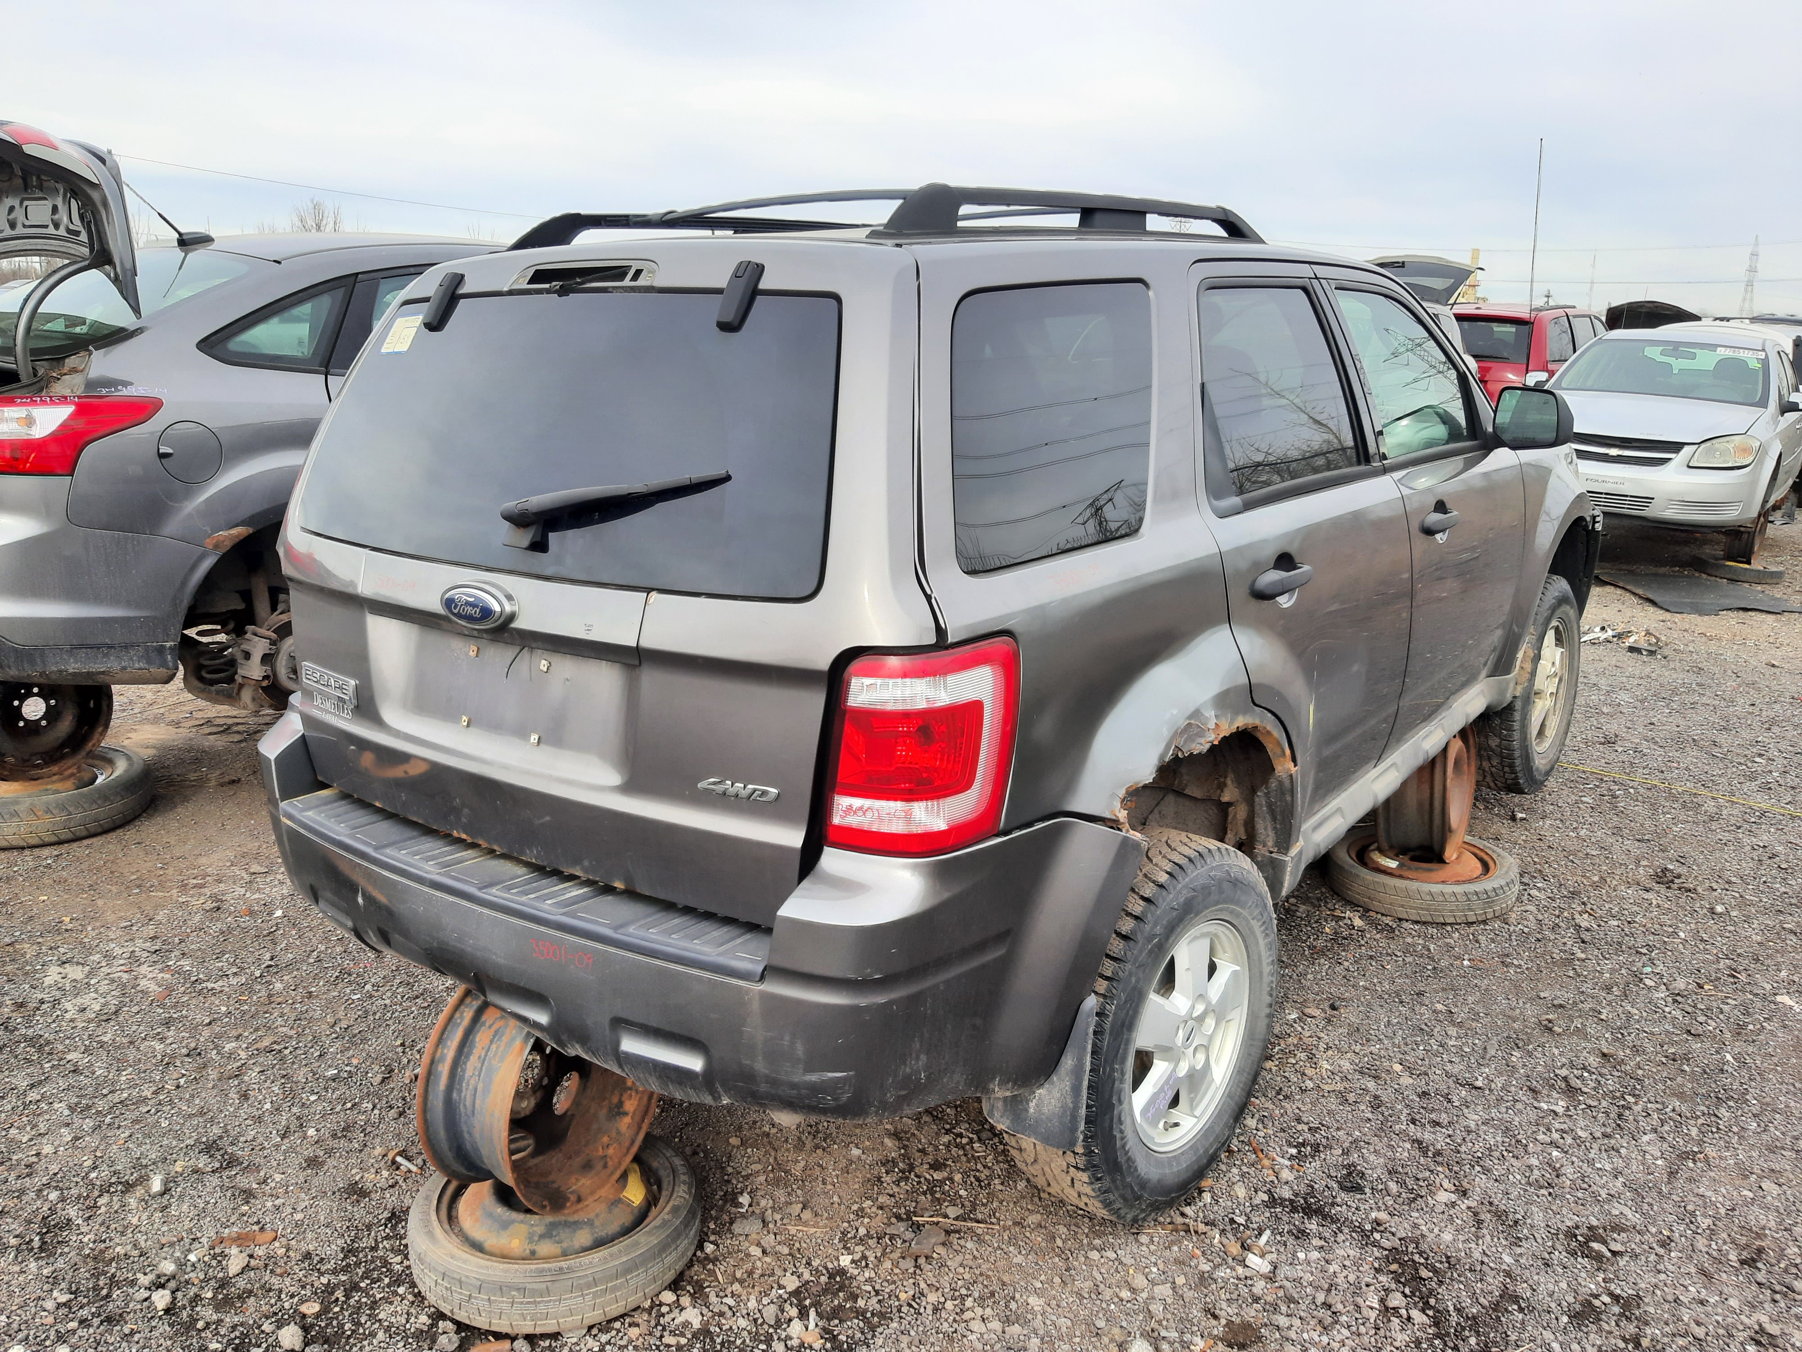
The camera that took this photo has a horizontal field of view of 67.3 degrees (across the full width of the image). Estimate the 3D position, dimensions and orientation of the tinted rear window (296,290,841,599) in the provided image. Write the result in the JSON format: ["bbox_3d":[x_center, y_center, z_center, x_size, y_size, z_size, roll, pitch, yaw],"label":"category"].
[{"bbox_3d":[-0.590,-0.398,2.180,1.310,0.460,0.090,10,-6,37],"label":"tinted rear window"}]

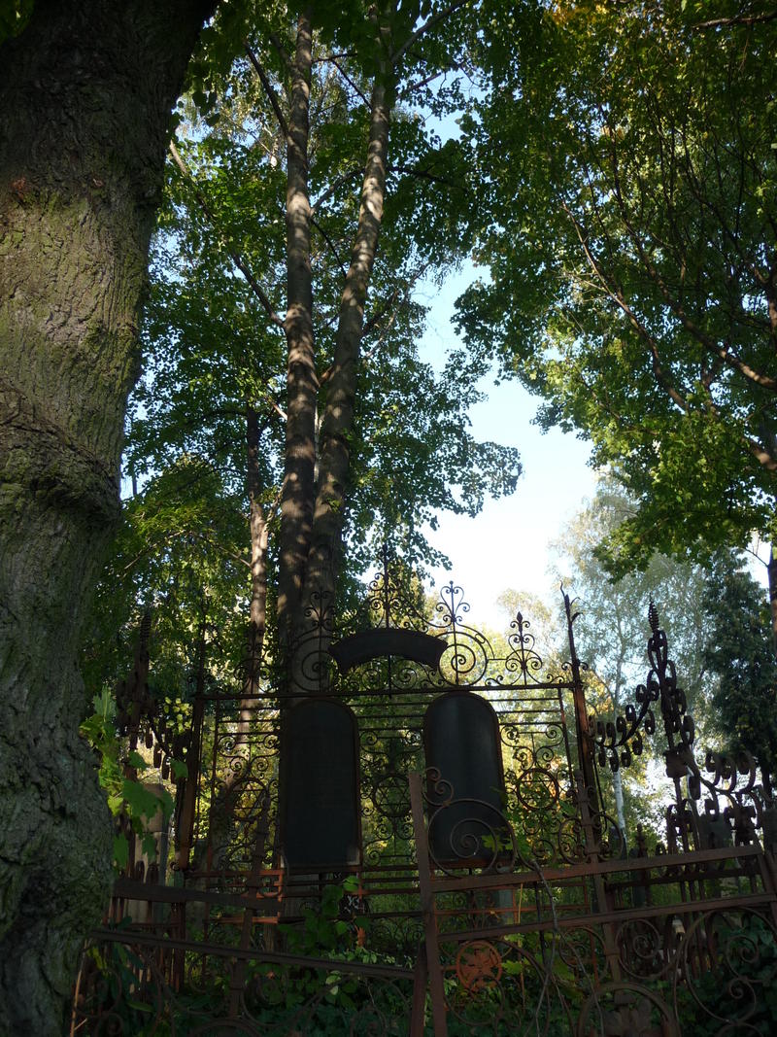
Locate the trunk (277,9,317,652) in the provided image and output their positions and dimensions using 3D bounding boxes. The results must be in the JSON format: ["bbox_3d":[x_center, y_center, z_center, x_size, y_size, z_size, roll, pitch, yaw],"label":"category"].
[{"bbox_3d":[-1.212,-3.464,11.724,0.390,11.190,0.390,-2,-25,0],"label":"trunk"}]

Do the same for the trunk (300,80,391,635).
[{"bbox_3d":[-0.456,-2.768,11.393,0.410,9.230,0.410,4,-24,2],"label":"trunk"}]

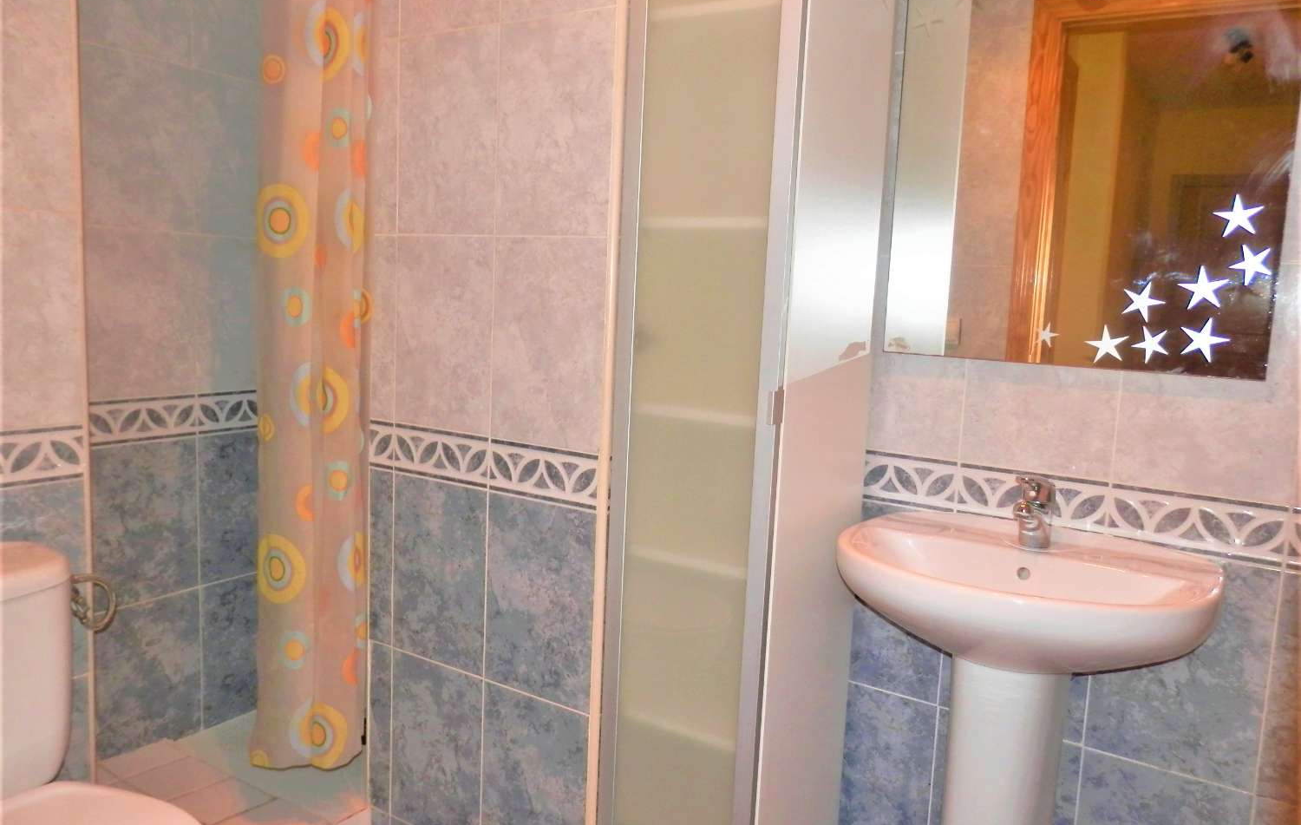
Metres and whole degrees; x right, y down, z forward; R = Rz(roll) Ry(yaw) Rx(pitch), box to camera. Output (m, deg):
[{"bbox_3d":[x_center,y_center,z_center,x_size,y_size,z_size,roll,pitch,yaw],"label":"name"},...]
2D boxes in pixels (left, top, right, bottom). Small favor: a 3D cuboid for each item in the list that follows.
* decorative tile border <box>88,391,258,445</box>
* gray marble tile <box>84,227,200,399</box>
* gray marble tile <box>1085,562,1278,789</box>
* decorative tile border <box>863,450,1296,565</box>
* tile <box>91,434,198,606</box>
[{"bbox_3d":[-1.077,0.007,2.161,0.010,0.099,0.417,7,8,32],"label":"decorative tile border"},{"bbox_3d":[-1.095,-0.211,2.024,0.010,0.357,0.239,7,8,31],"label":"gray marble tile"},{"bbox_3d":[0.864,0.407,1.538,0.250,0.365,0.010,7,8,32],"label":"gray marble tile"},{"bbox_3d":[0.682,0.151,1.589,0.667,0.095,0.010,7,9,34],"label":"decorative tile border"},{"bbox_3d":[-1.136,0.245,2.116,0.010,0.365,0.245,7,8,32],"label":"tile"}]

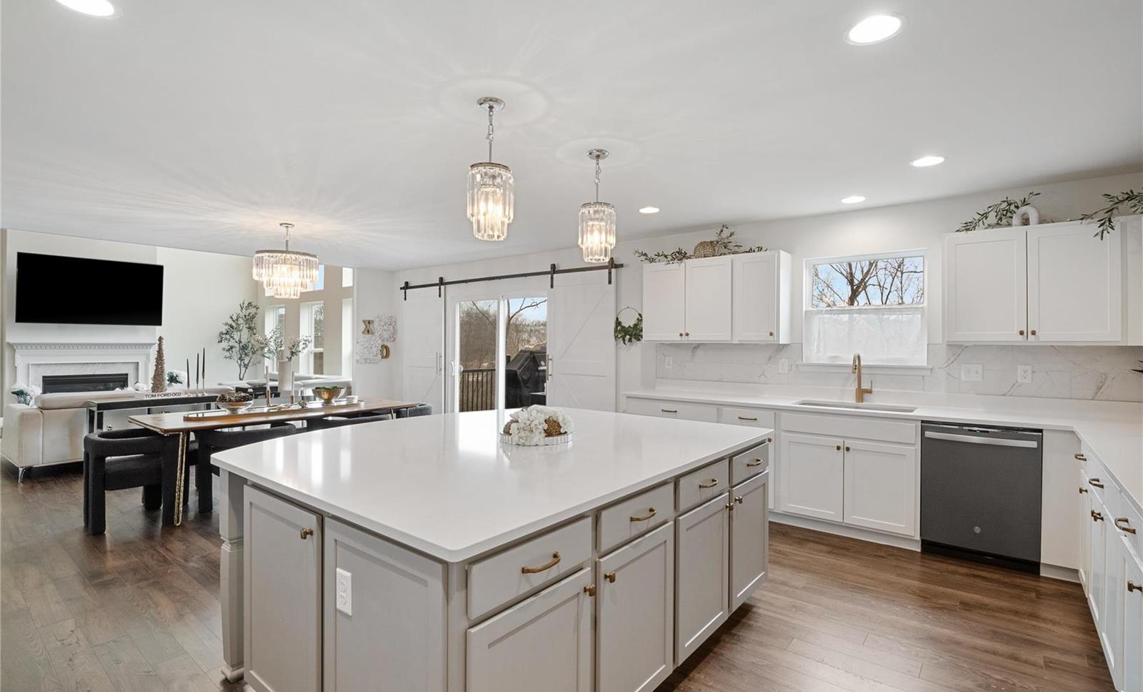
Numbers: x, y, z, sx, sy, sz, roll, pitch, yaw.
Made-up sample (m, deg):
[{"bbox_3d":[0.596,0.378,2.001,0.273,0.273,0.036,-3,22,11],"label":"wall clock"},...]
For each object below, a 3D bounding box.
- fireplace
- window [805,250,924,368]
[{"bbox_3d":[-7.101,0.734,7.449,0.250,0.620,0.930,0,0,37],"label":"fireplace"},{"bbox_3d":[2.391,-0.299,4.183,0.894,0.897,0.101,1,1,36],"label":"window"}]

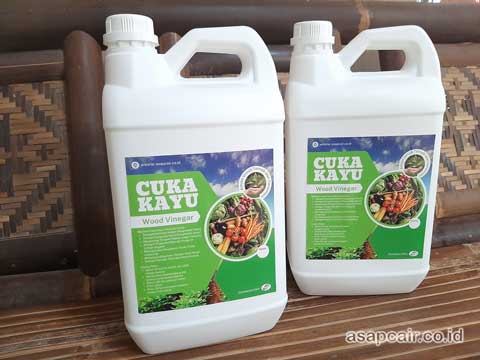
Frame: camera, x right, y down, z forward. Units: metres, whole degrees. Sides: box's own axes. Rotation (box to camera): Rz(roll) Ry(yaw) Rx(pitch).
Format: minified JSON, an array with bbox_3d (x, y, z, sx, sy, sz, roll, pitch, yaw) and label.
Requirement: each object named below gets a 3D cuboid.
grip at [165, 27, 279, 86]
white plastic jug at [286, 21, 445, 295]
[{"bbox_3d":[-0.018,-0.129,0.397,0.123,0.059,0.038,-5,11,-14],"label":"grip"},{"bbox_3d":[0.152,-0.029,0.488,0.175,0.332,0.120,-1,10,6],"label":"white plastic jug"}]

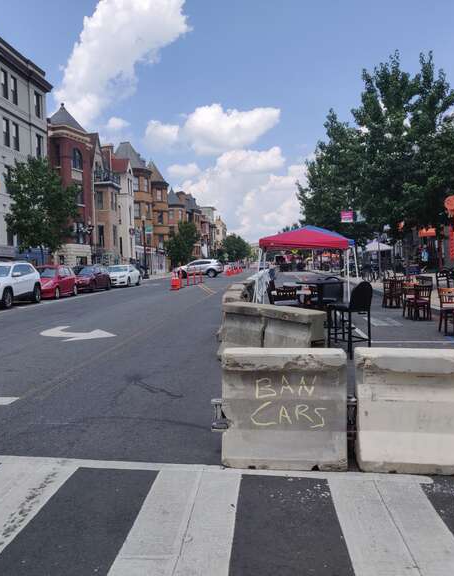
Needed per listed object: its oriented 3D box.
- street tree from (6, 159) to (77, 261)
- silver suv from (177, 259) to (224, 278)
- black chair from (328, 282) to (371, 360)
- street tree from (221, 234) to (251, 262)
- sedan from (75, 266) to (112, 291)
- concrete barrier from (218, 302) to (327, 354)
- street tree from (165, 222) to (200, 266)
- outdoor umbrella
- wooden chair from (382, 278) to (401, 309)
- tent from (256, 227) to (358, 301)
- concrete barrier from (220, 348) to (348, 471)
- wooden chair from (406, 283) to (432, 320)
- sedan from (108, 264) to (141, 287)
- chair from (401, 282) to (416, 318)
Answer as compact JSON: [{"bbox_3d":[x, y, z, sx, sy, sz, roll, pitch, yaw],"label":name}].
[{"bbox_3d":[-10.050,-3.500,30.000,4.100,7.300,4.100,-3,1,0],"label":"street tree"},{"bbox_3d":[-2.470,-1.790,51.800,4.420,1.650,1.840,-1,2,6],"label":"silver suv"},{"bbox_3d":[1.877,0.497,8.534,0.450,1.150,0.500,-3,2,-30],"label":"black chair"},{"bbox_3d":[2.569,-10.141,150.000,8.000,8.700,8.000,-2,2,4],"label":"street tree"},{"bbox_3d":[-7.750,-0.530,30.500,1.830,1.460,4.700,-2,2,3],"label":"sedan"},{"bbox_3d":[0.600,0.723,7.680,0.480,0.835,2.000,-3,2,-31],"label":"concrete barrier"},{"bbox_3d":[-6.017,-5.679,75.000,4.700,6.900,4.700,-2,2,4],"label":"street tree"},{"bbox_3d":[11.100,-2.150,41.000,2.200,2.500,2.200,-3,1,0],"label":"outdoor umbrella"},{"bbox_3d":[5.340,0.190,18.000,0.450,0.920,0.500,-3,1,-21],"label":"wooden chair"},{"bbox_3d":[2.420,-0.570,16.900,3.000,2.650,3.000,-3,1,12],"label":"tent"},{"bbox_3d":[0.490,0.905,4.350,0.940,0.820,0.620,-1,2,13],"label":"concrete barrier"},{"bbox_3d":[4.859,0.355,13.888,0.440,0.900,0.500,-2,2,7],"label":"wooden chair"},{"bbox_3d":[-7.404,-0.864,39.300,1.850,1.475,4.750,-2,2,4],"label":"sedan"},{"bbox_3d":[4.836,0.334,14.338,0.440,0.900,0.500,-2,2,9],"label":"chair"}]

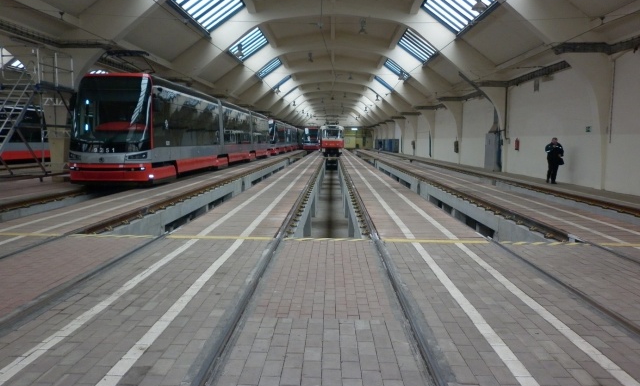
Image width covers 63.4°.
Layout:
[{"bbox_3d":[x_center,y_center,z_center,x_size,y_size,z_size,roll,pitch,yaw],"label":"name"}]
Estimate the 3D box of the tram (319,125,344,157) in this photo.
[{"bbox_3d":[1.374,-6.059,58.421,2.500,3.300,14.500,1,6,1],"label":"tram"}]

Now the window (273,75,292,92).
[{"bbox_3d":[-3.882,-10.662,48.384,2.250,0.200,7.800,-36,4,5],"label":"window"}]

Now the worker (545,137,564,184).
[{"bbox_3d":[8.766,-1.203,19.241,0.600,1.720,0.420,0,6,-7],"label":"worker"}]

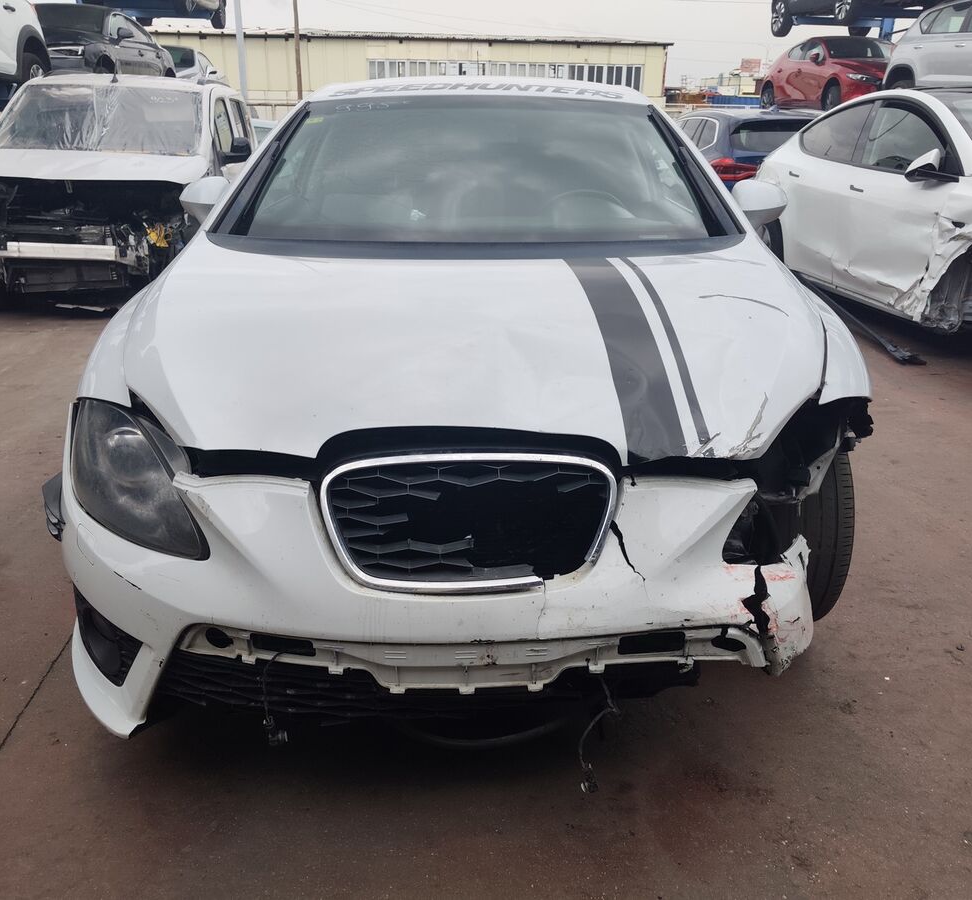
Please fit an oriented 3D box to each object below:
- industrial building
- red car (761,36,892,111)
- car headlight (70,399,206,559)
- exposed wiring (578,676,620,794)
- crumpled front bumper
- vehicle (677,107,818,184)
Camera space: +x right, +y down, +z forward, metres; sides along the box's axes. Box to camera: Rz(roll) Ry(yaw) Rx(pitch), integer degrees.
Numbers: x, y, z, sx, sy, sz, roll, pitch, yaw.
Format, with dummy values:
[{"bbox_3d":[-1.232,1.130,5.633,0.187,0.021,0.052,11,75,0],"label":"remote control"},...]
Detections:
[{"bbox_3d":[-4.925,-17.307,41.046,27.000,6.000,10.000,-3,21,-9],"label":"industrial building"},{"bbox_3d":[7.758,-8.203,17.530,1.800,1.440,4.460,-3,21,-8],"label":"red car"},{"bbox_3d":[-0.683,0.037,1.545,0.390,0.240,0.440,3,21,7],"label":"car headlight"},{"bbox_3d":[0.205,0.508,1.410,0.075,0.265,0.060,0,21,0],"label":"exposed wiring"},{"bbox_3d":[-0.084,0.261,1.510,1.640,0.590,0.520,0,21,0],"label":"crumpled front bumper"},{"bbox_3d":[3.457,-3.865,11.361,1.890,1.670,4.680,1,21,1],"label":"vehicle"}]

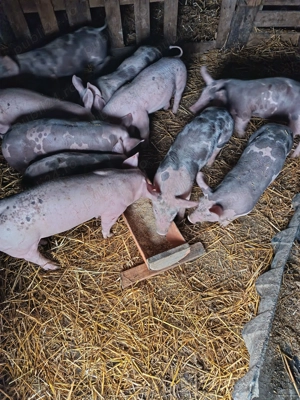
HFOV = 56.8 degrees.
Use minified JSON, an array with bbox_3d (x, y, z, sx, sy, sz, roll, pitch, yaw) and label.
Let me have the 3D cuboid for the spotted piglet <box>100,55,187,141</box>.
[{"bbox_3d":[-0.060,-0.622,1.876,0.250,0.400,0.790,32,61,20],"label":"spotted piglet"}]

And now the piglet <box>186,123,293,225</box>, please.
[{"bbox_3d":[0.505,-0.116,1.534,0.280,0.380,0.670,32,61,20],"label":"piglet"}]

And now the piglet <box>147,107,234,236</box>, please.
[{"bbox_3d":[0.250,-0.139,1.544,0.250,0.390,0.730,24,59,16],"label":"piglet"}]

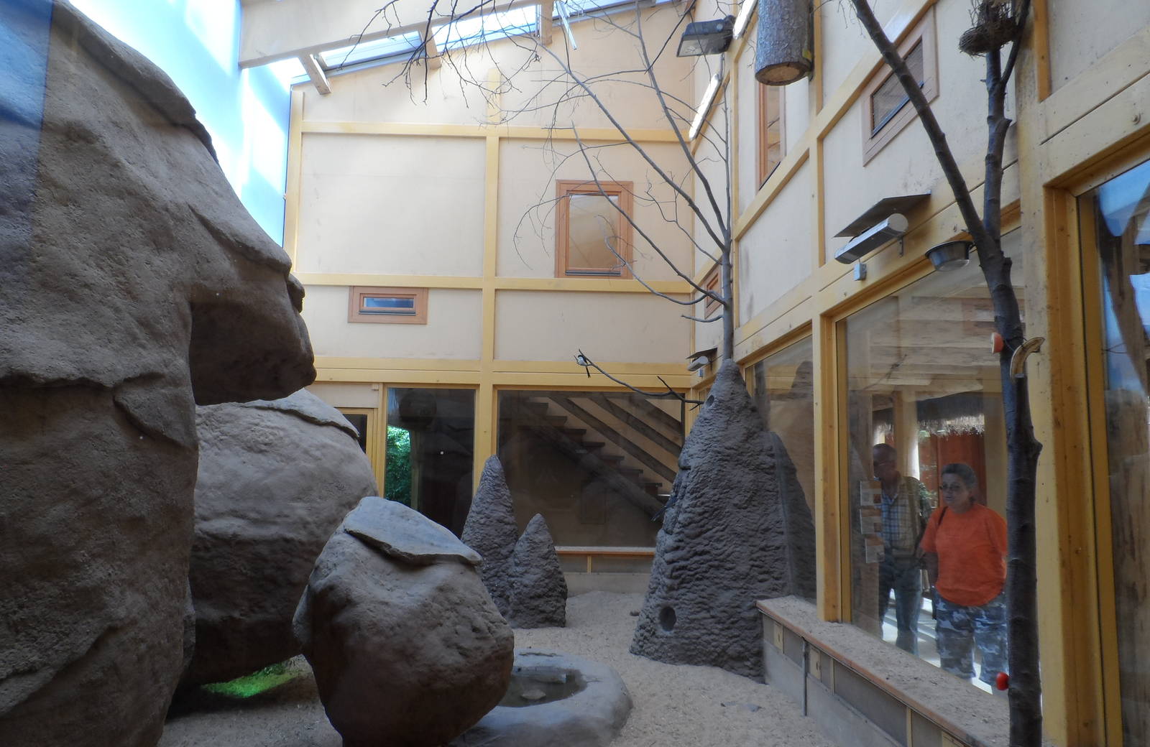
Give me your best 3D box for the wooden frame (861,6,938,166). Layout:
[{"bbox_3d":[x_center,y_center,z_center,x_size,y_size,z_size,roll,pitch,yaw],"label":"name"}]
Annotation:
[{"bbox_3d":[1.651,-1.414,4.058,0.070,0.419,0.867,1,-6,-2],"label":"wooden frame"}]

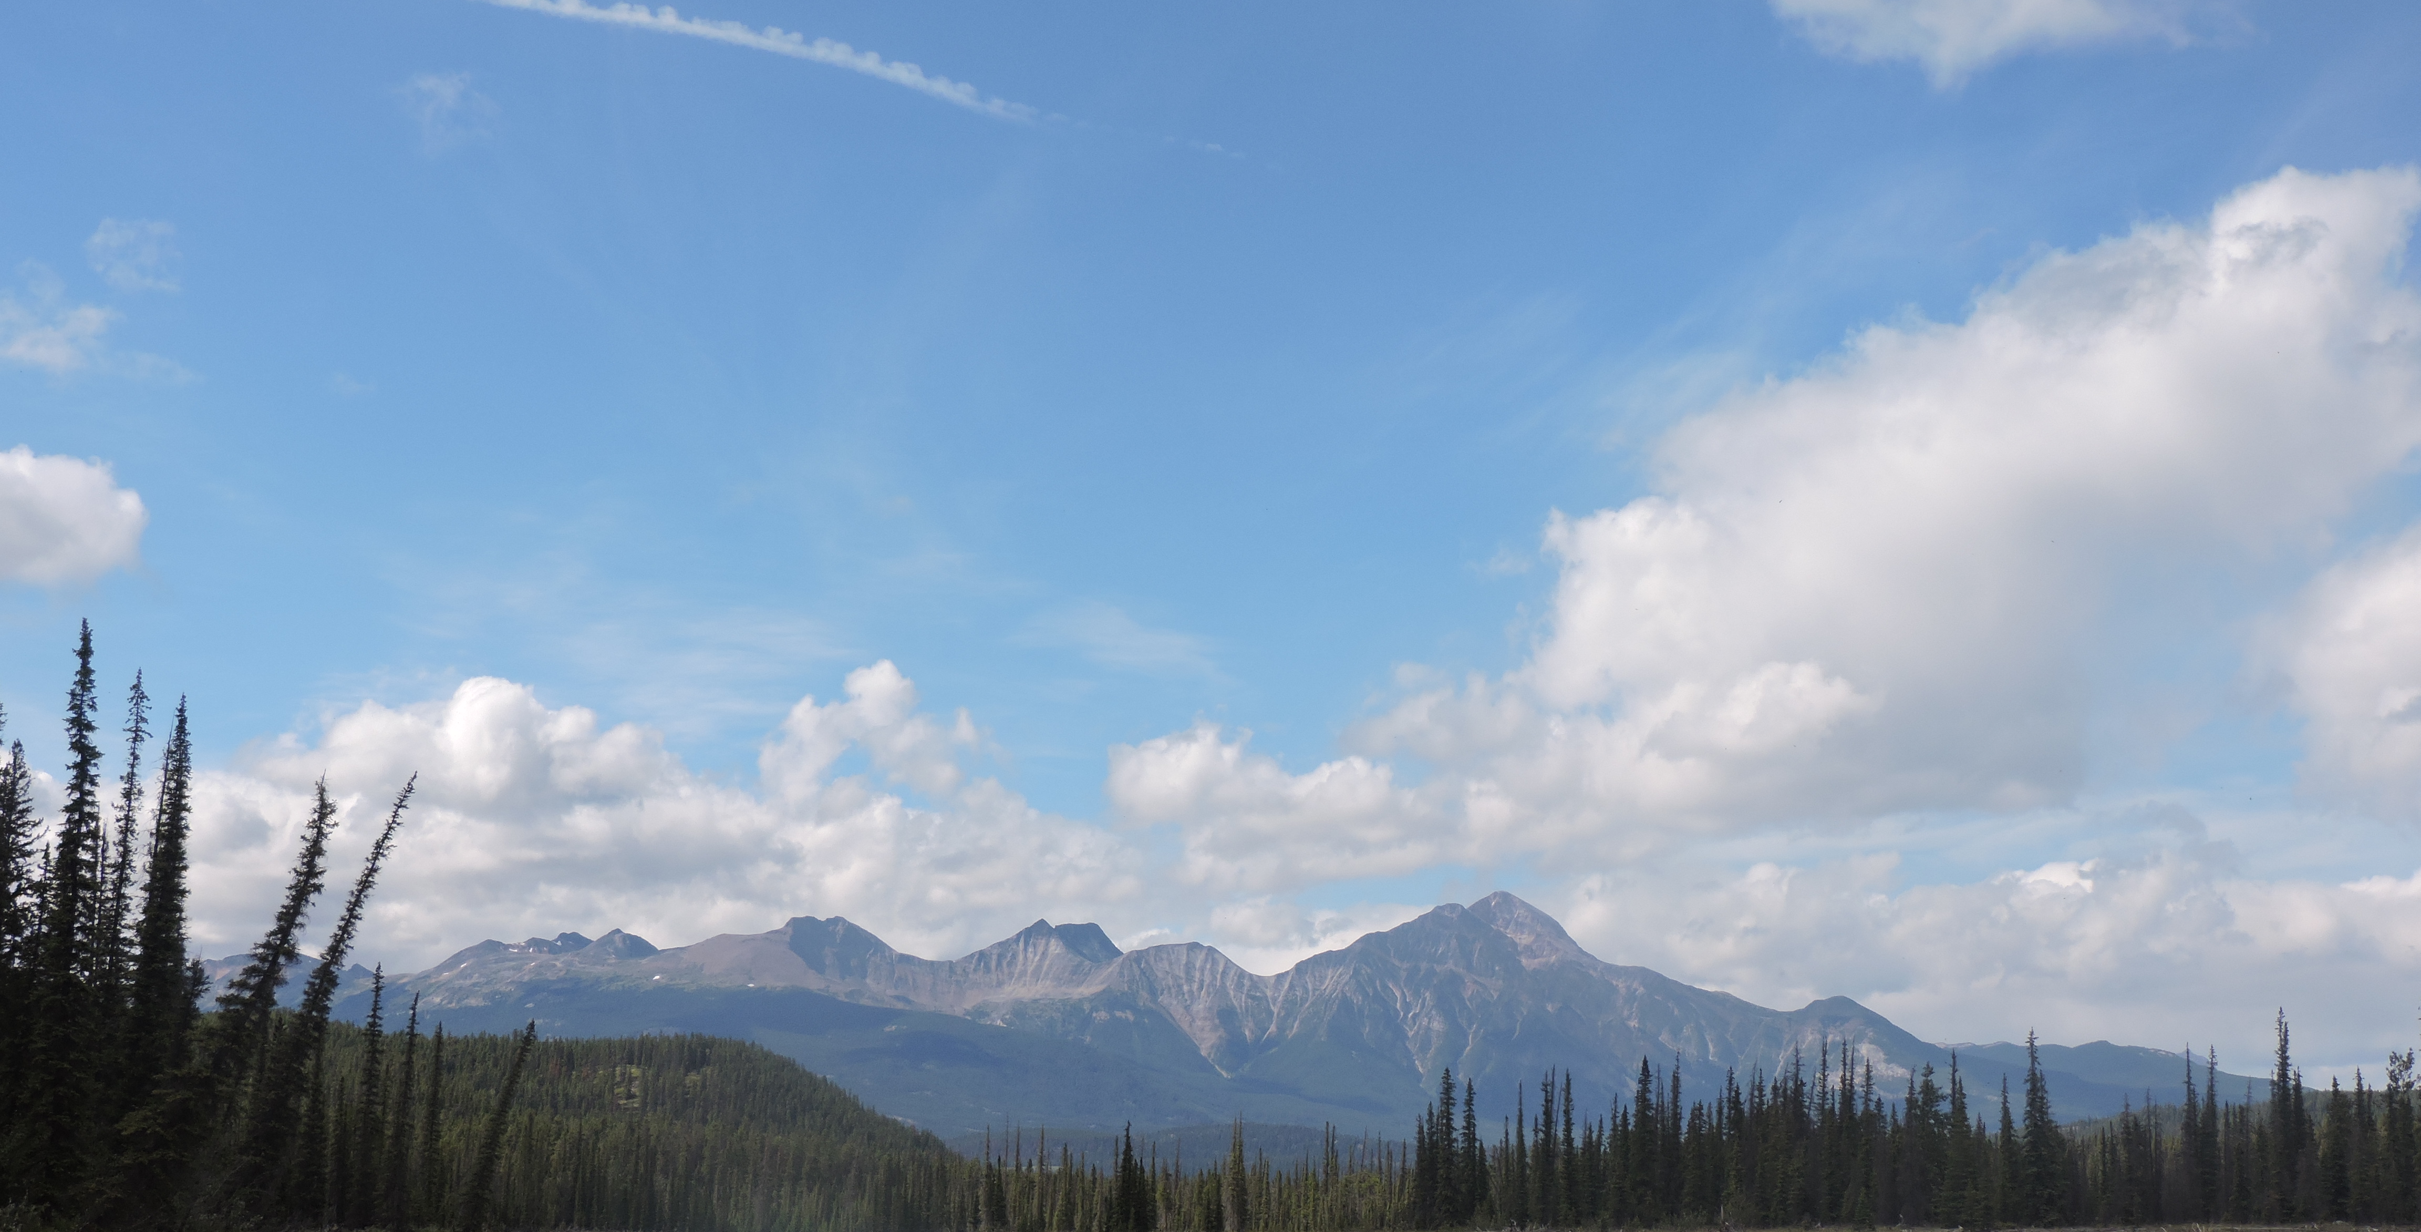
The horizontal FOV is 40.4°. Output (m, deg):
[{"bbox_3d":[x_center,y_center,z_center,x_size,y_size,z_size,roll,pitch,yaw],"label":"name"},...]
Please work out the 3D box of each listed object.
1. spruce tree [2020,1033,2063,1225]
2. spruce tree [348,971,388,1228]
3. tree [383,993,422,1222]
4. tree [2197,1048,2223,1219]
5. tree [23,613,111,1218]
[{"bbox_3d":[47.993,29.618,189.779,2.400,11.010,2.400,-3,-11,14],"label":"spruce tree"},{"bbox_3d":[-46.441,26.689,181.168,2.080,14.030,2.080,3,-11,-14],"label":"spruce tree"},{"bbox_3d":[-45.754,28.052,186.000,2.030,13.130,2.030,3,-11,-13],"label":"tree"},{"bbox_3d":[61.600,31.969,202.564,1.750,10.600,1.750,-3,-11,16],"label":"tree"},{"bbox_3d":[-30.557,8.097,87.995,2.230,15.890,2.230,4,-11,-19],"label":"tree"}]

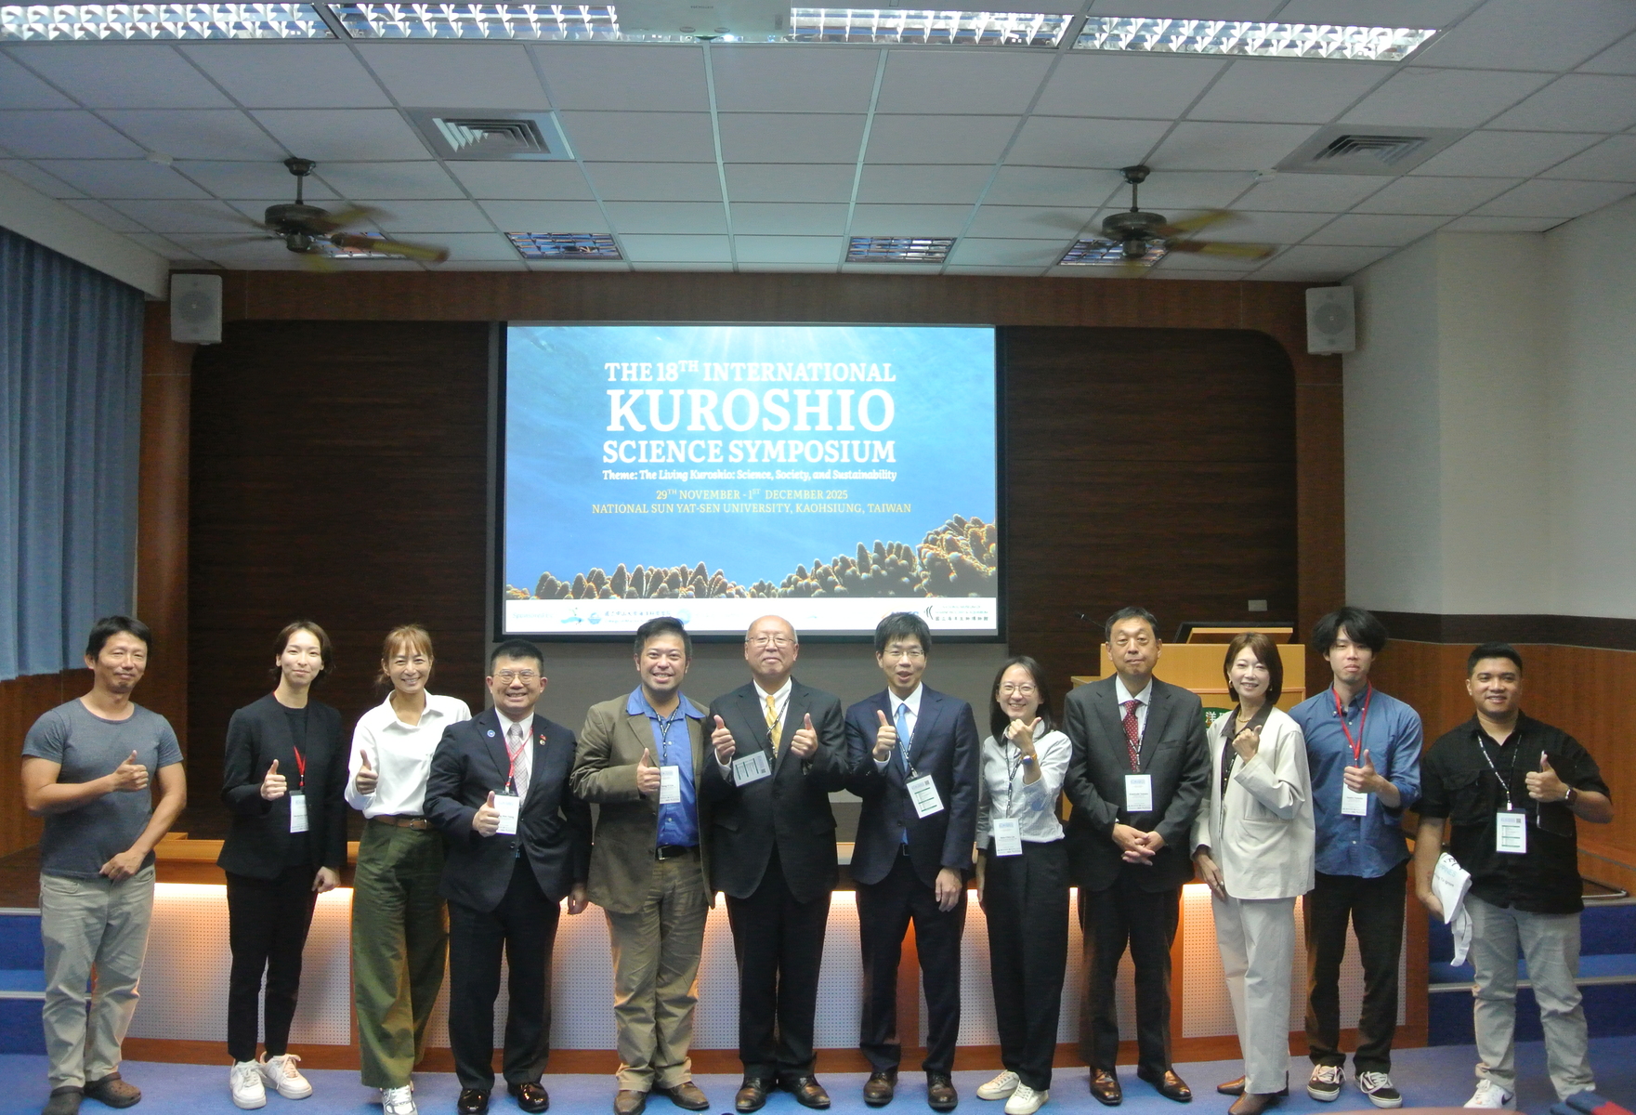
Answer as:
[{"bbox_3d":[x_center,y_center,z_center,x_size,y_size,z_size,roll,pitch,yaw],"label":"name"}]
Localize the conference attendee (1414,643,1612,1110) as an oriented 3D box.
[{"bbox_3d":[2.459,1.116,4.460,0.630,1.630,0.430,0,-1,18],"label":"conference attendee"}]

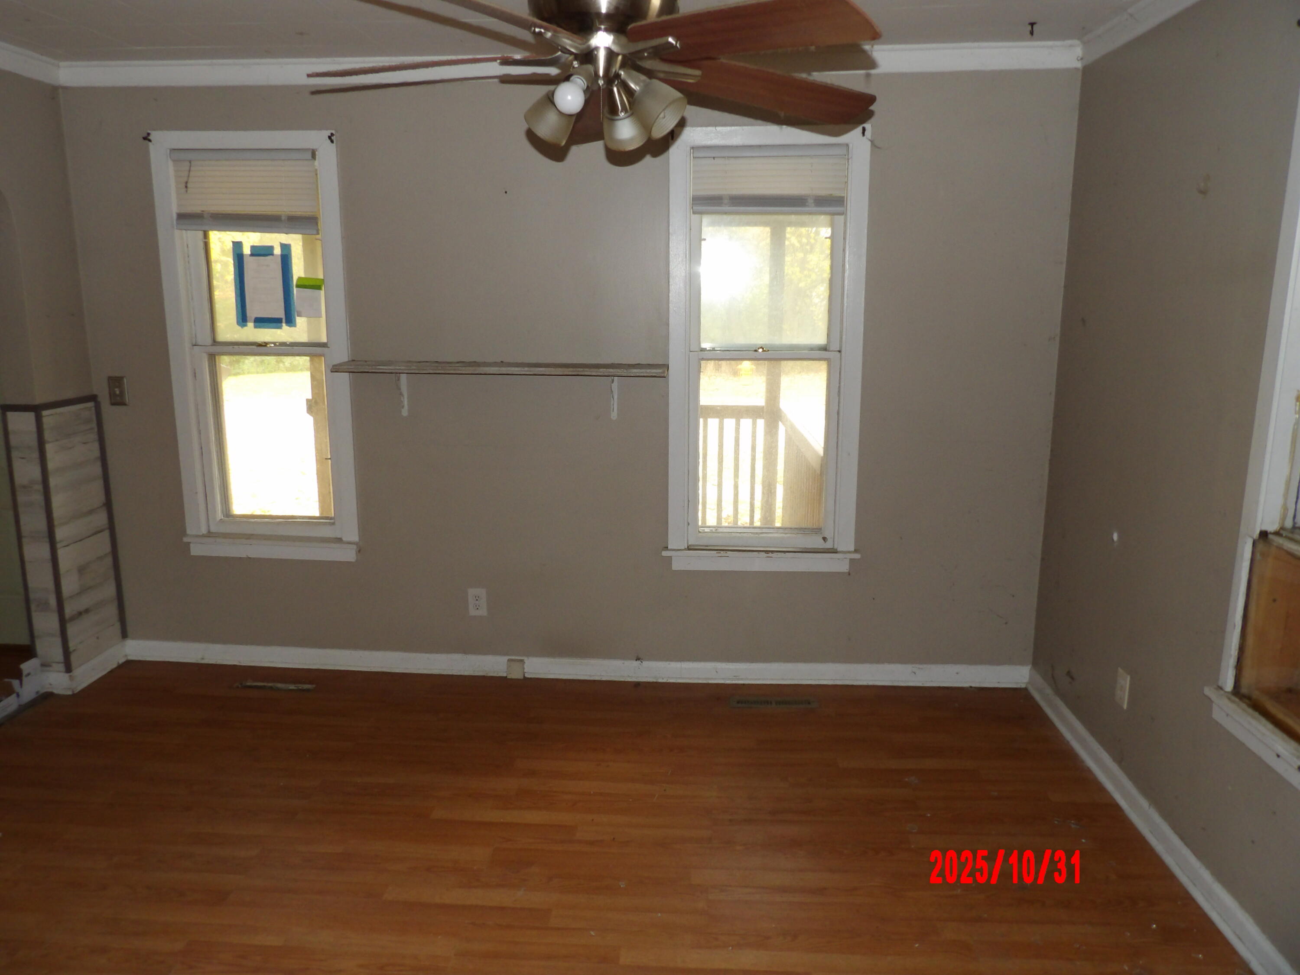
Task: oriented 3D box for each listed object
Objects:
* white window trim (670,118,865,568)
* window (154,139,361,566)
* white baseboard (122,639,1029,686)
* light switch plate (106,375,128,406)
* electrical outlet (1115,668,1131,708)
[{"bbox_3d":[0.441,-0.498,3.461,0.745,1.675,0.120,1,11,4],"label":"white window trim"},{"bbox_3d":[-1.547,-0.530,3.607,0.745,1.675,0.120,1,11,4],"label":"window"},{"bbox_3d":[-0.375,0.740,3.746,3.787,0.080,0.018,1,11,4],"label":"white baseboard"},{"bbox_3d":[-2.164,-0.389,3.660,0.071,0.115,0.015,1,11,4],"label":"light switch plate"},{"bbox_3d":[1.478,0.629,2.820,0.008,0.116,0.072,1,11,4],"label":"electrical outlet"}]

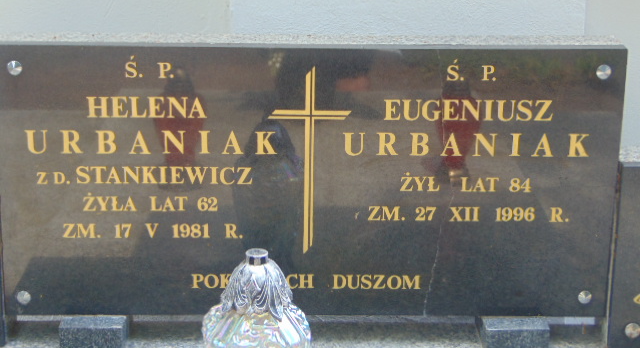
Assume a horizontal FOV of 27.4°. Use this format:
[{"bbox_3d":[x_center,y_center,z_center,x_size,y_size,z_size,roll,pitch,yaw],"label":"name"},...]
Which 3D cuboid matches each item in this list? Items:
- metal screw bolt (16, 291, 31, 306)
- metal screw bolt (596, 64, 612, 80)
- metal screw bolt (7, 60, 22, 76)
[{"bbox_3d":[-0.493,0.209,2.186,0.024,0.024,0.010,0,16,-3],"label":"metal screw bolt"},{"bbox_3d":[0.463,-0.163,2.135,0.024,0.024,0.010,0,16,-3],"label":"metal screw bolt"},{"bbox_3d":[-0.486,-0.167,2.079,0.024,0.024,0.010,0,16,-3],"label":"metal screw bolt"}]

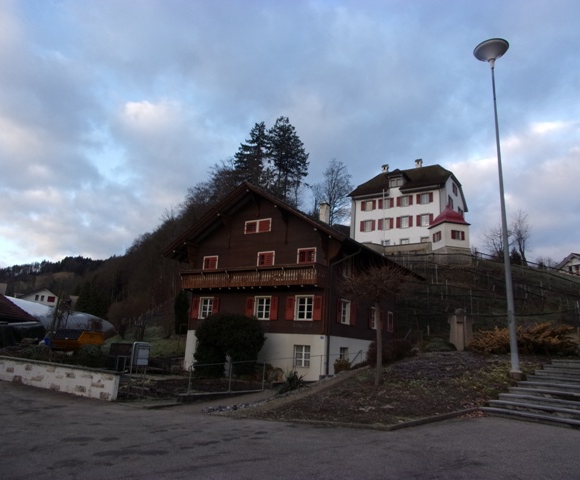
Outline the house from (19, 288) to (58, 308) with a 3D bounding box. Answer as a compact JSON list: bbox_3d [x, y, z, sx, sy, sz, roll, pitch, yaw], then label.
[{"bbox_3d":[-51.870,13.868,95.832,8.000,6.800,8.500,11,-16,-28],"label":"house"}]

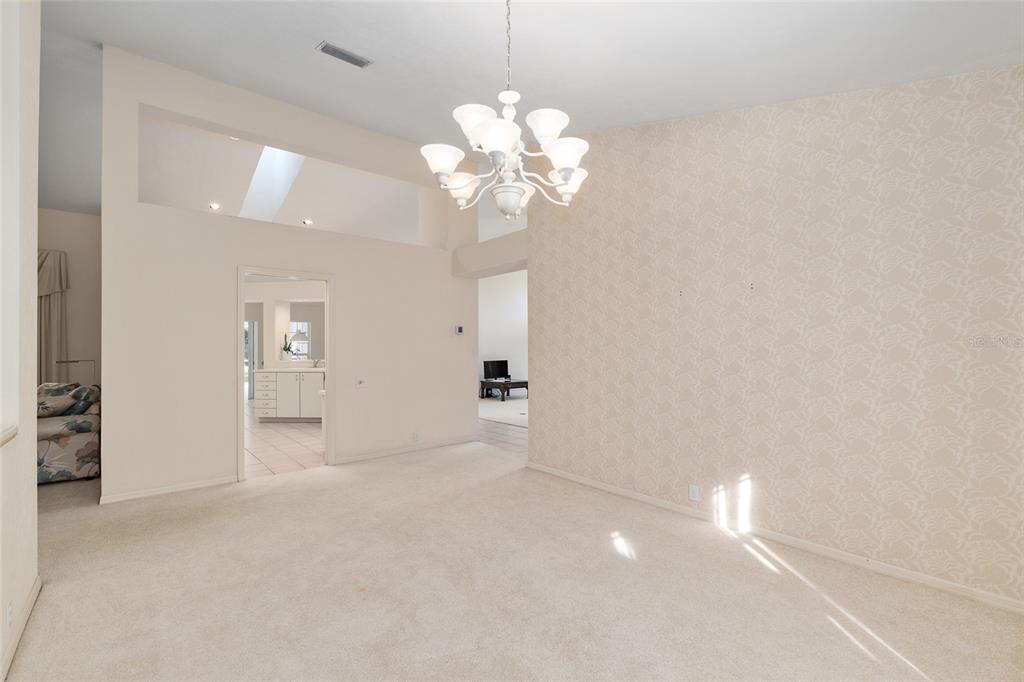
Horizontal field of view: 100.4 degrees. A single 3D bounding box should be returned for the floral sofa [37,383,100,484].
[{"bbox_3d":[-5.081,0.920,4.780,0.920,0.920,1.900,0,0,-36],"label":"floral sofa"}]

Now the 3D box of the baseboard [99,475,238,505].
[{"bbox_3d":[-3.074,1.344,3.881,0.983,0.072,0.016,0,0,-36],"label":"baseboard"}]

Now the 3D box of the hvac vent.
[{"bbox_3d":[-1.225,-2.109,3.142,0.350,0.020,0.200,1,12,-37],"label":"hvac vent"}]

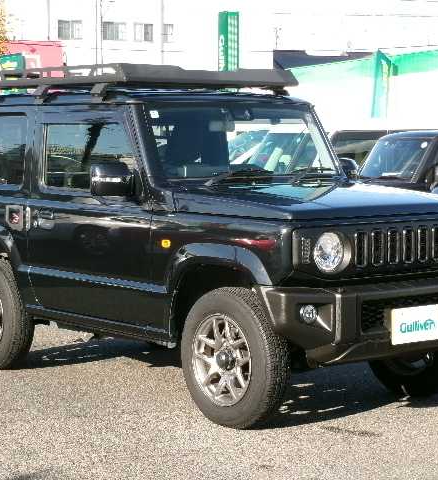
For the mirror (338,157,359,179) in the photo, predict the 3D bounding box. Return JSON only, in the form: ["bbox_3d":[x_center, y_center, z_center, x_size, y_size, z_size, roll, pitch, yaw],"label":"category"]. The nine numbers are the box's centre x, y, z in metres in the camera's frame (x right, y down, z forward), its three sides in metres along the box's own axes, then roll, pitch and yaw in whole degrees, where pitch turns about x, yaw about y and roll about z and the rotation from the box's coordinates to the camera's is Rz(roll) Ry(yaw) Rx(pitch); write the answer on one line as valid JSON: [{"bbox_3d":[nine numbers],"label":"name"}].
[{"bbox_3d":[0.705,-0.390,8.350,0.192,0.167,0.116,-4,5,-38],"label":"mirror"}]

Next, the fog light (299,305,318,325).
[{"bbox_3d":[0.406,0.340,6.637,0.089,0.091,0.071,-4,5,-38],"label":"fog light"}]

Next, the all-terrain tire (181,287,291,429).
[{"bbox_3d":[0.069,0.567,6.926,0.177,0.685,0.685,-4,5,-38],"label":"all-terrain tire"}]

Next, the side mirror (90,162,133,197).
[{"bbox_3d":[-0.547,-0.310,7.361,0.192,0.167,0.116,-4,5,-38],"label":"side mirror"}]

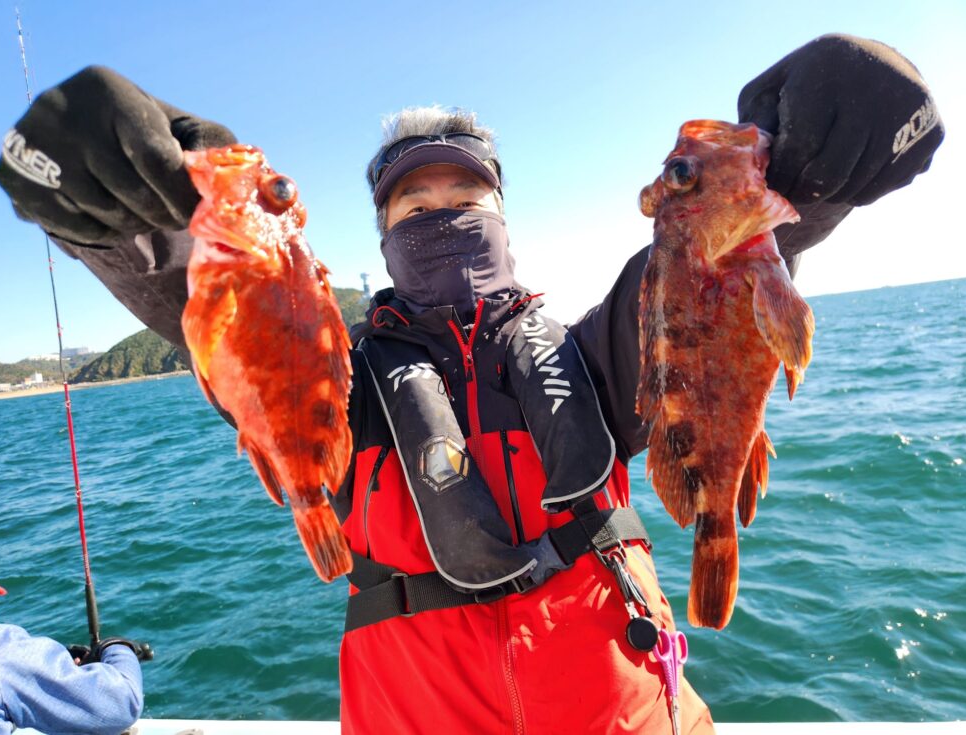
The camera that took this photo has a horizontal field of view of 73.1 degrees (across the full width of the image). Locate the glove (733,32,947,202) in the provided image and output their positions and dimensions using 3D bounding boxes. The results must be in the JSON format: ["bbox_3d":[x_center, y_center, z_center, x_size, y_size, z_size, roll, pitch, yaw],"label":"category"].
[{"bbox_3d":[0.255,-0.173,0.470,0.115,0.102,0.130,-7,-5,-14],"label":"glove"}]

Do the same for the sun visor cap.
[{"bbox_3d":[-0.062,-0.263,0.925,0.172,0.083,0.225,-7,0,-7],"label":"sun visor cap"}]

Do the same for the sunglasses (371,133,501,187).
[{"bbox_3d":[-0.064,-0.287,0.930,0.160,0.050,0.150,-7,-9,-7],"label":"sunglasses"}]

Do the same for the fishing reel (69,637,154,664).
[{"bbox_3d":[-0.715,0.549,1.250,0.145,0.075,0.100,-6,3,3],"label":"fishing reel"}]

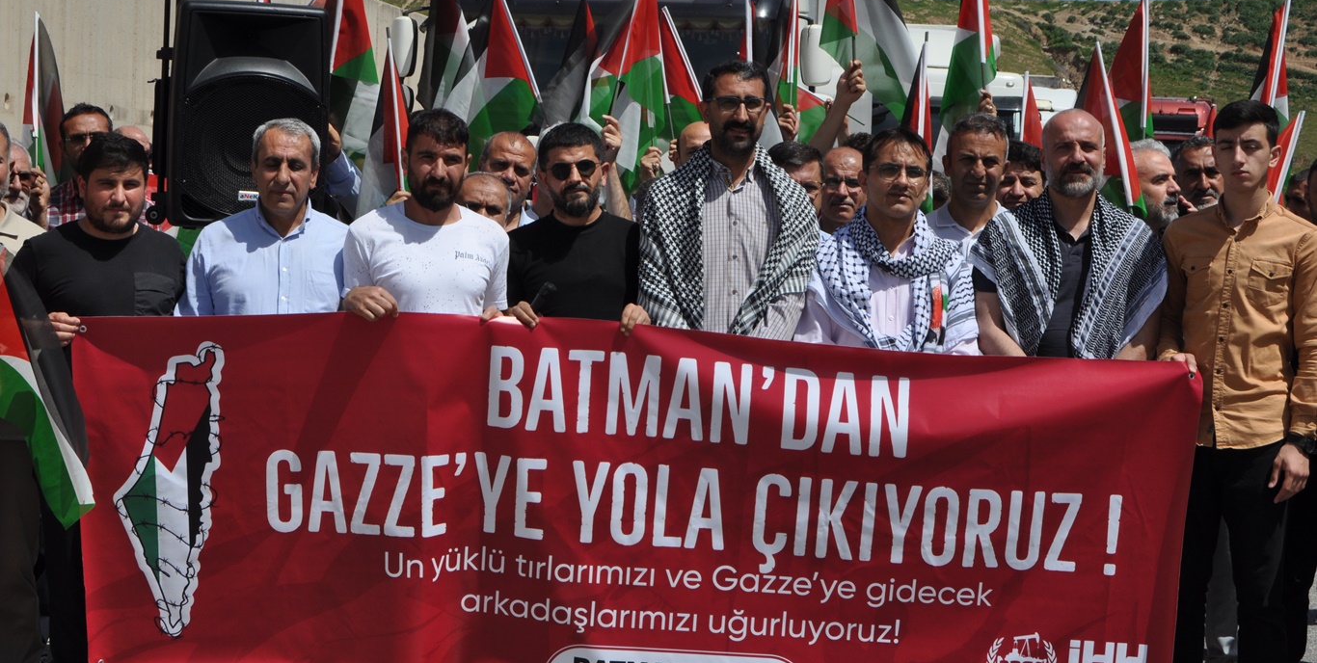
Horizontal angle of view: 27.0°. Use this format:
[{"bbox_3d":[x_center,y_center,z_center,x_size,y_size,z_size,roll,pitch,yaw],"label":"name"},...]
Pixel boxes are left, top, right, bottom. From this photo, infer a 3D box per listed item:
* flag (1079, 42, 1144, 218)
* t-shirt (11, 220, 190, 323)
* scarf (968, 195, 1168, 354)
[{"bbox_3d":[1.313,-0.582,8.000,0.220,0.530,0.150,-6,3,-6],"label":"flag"},{"bbox_3d":[-1.545,0.026,7.580,0.495,0.654,0.280,1,1,-5],"label":"t-shirt"},{"bbox_3d":[1.127,-0.132,7.550,0.541,0.512,0.330,1,1,2],"label":"scarf"}]

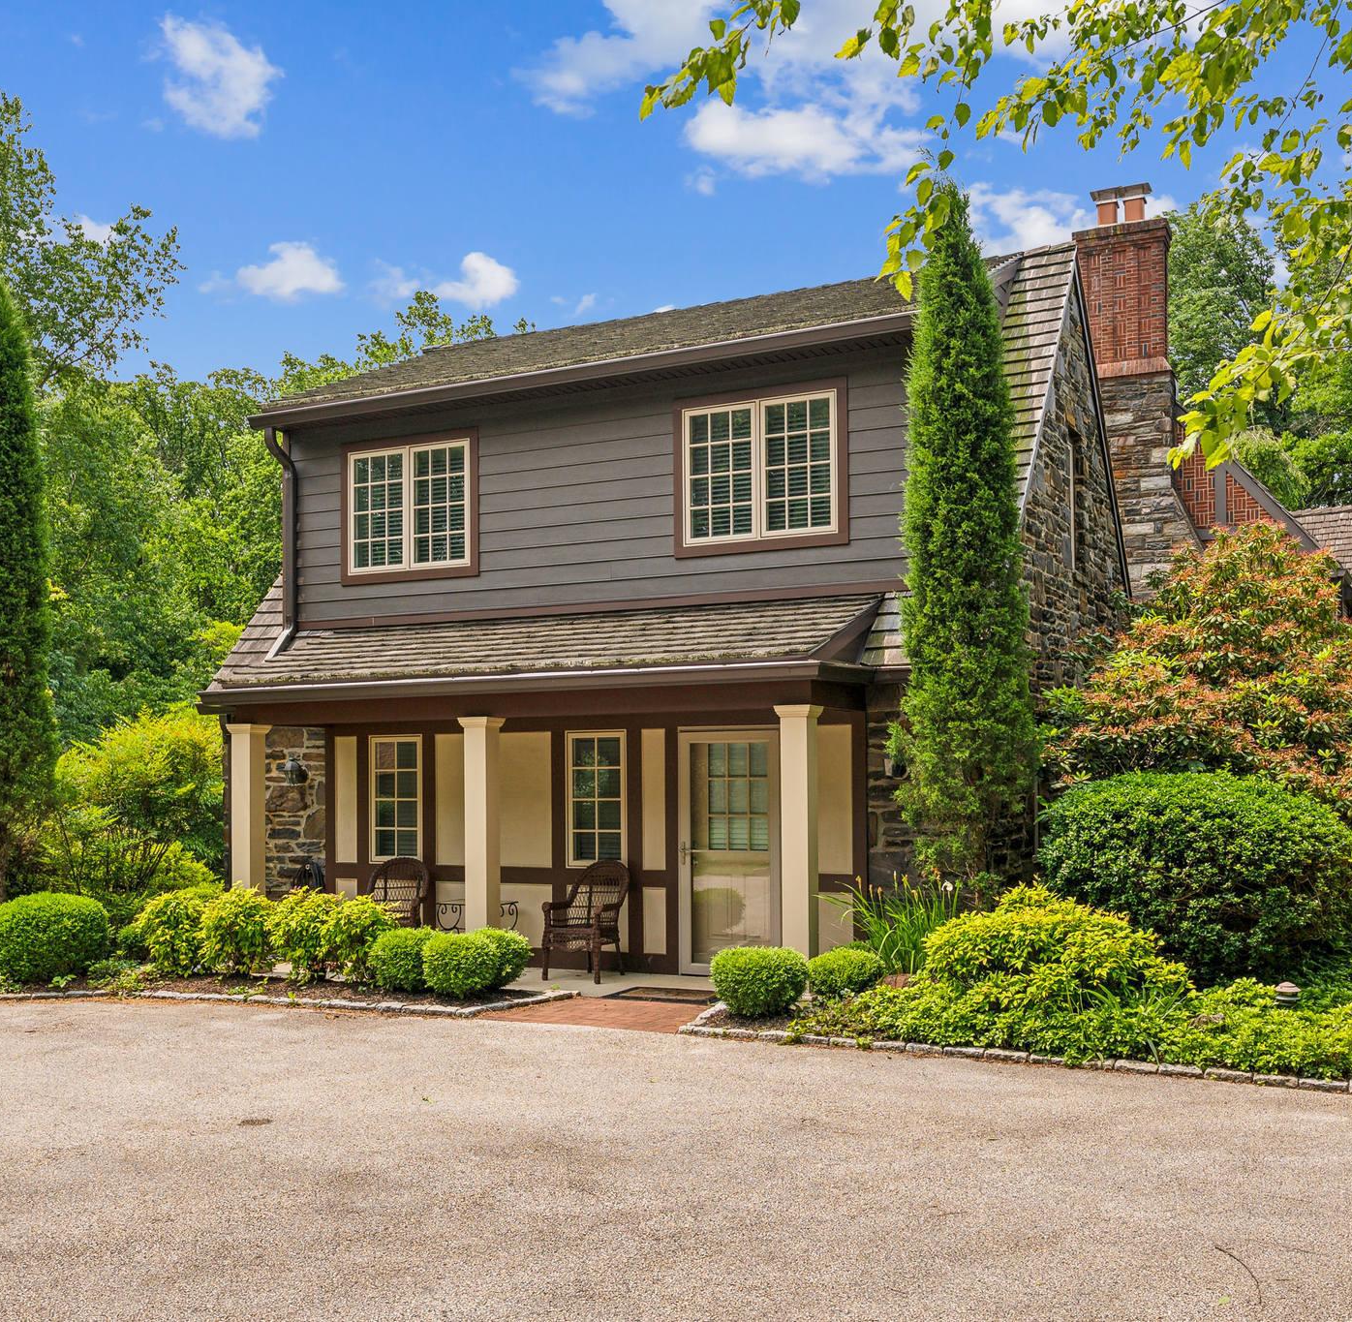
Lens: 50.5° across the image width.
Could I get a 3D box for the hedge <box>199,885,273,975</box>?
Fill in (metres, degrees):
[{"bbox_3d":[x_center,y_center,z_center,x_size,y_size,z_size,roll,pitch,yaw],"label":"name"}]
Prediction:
[{"bbox_3d":[-3.748,2.317,12.200,0.660,0.790,0.660,-3,-5,26],"label":"hedge"}]

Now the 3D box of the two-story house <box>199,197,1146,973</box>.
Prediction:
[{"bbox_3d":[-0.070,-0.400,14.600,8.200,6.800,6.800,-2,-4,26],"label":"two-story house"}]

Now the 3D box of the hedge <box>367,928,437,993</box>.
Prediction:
[{"bbox_3d":[-2.177,2.417,11.600,0.630,0.510,0.620,0,-4,0],"label":"hedge"}]

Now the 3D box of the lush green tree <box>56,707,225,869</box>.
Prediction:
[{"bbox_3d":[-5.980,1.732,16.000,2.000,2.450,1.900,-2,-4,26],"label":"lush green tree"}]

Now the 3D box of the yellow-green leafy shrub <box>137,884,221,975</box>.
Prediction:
[{"bbox_3d":[-4.473,2.422,12.900,0.800,0.820,0.780,-2,-4,26],"label":"yellow-green leafy shrub"}]

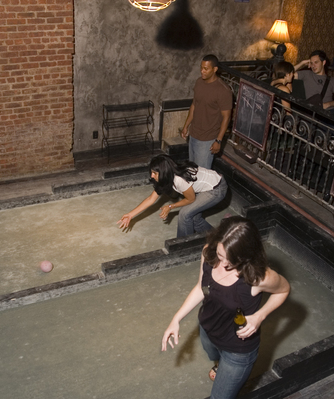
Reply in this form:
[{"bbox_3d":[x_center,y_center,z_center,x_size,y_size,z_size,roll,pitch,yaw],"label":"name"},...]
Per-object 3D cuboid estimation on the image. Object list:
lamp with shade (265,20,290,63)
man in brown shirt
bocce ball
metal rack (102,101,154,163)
[{"bbox_3d":[1.545,-2.219,6.375,0.360,0.600,0.360,-11,33,-25],"label":"lamp with shade"},{"bbox_3d":[0.428,-0.728,5.104,0.500,1.750,0.330,27,36,35],"label":"man in brown shirt"},{"bbox_3d":[-1.110,0.624,4.159,0.107,0.107,0.107,3,29,-2],"label":"bocce ball"},{"bbox_3d":[-0.529,-0.933,6.188,0.670,0.780,0.260,-11,33,-25],"label":"metal rack"}]

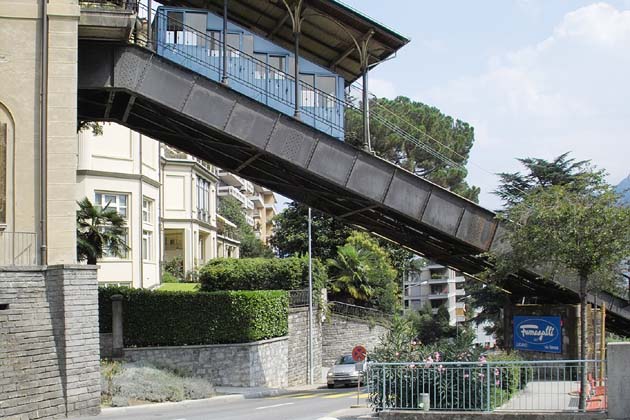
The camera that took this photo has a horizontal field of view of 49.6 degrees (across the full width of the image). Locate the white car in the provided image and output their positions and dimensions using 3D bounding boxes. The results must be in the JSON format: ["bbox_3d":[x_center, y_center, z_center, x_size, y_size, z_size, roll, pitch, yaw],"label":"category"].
[{"bbox_3d":[1.950,7.250,31.800,1.700,1.430,4.100,-1,-4,19],"label":"white car"}]

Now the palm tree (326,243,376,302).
[{"bbox_3d":[2.000,3.750,38.000,2.700,3.800,2.600,0,-4,0],"label":"palm tree"}]

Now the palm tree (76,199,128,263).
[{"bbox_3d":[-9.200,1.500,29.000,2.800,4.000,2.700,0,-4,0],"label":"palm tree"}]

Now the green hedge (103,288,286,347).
[{"bbox_3d":[-4.430,4.260,26.940,8.000,2.100,2.100,2,-5,-26],"label":"green hedge"}]

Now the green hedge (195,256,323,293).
[{"bbox_3d":[-2.350,3.200,32.000,6.000,1.900,1.800,0,-4,-6],"label":"green hedge"}]

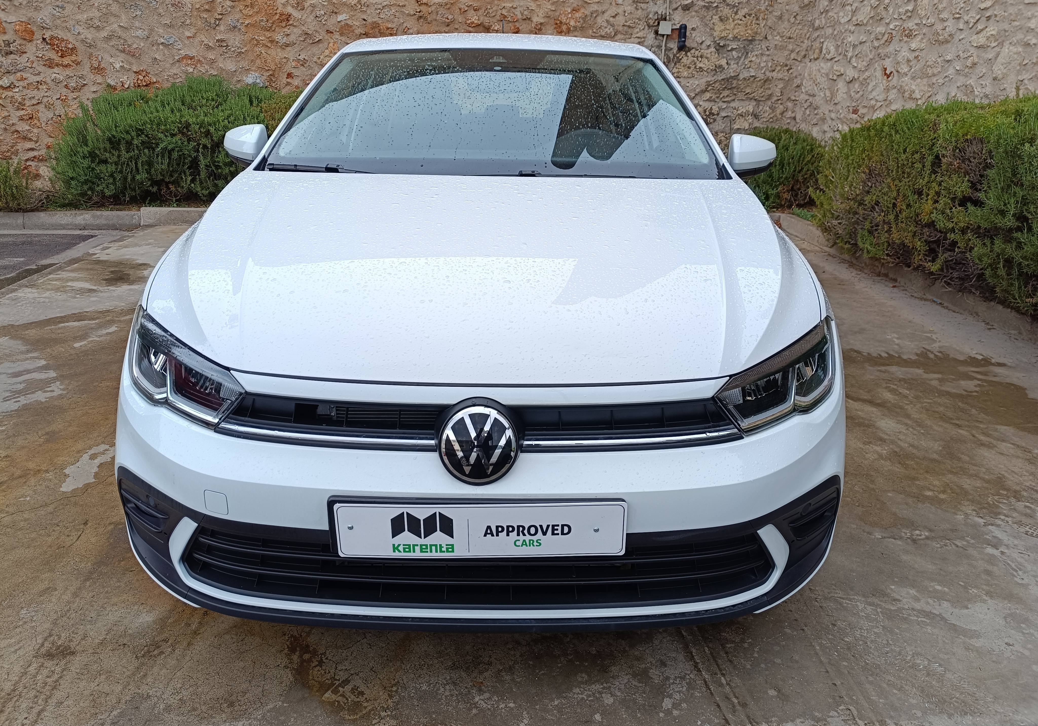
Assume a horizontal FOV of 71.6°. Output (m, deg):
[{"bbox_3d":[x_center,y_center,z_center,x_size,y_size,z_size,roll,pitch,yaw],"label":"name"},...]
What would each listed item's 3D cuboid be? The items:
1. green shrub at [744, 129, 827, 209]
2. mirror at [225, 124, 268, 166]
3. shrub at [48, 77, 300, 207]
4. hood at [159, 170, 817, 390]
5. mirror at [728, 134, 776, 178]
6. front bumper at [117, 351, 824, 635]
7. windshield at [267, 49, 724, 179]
[{"bbox_3d":[2.799,-2.039,7.742,1.100,0.960,0.950,1,19,-1],"label":"green shrub"},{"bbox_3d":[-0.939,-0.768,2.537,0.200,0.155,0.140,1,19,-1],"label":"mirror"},{"bbox_3d":[-3.316,-2.240,7.434,2.750,1.300,1.100,1,19,-1],"label":"shrub"},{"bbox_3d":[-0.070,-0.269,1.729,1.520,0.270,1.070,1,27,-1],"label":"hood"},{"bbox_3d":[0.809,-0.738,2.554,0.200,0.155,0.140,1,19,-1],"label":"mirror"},{"bbox_3d":[-0.075,0.228,1.530,1.720,0.540,0.490,1,19,-1],"label":"front bumper"},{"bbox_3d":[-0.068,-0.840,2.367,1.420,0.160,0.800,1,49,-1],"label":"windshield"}]

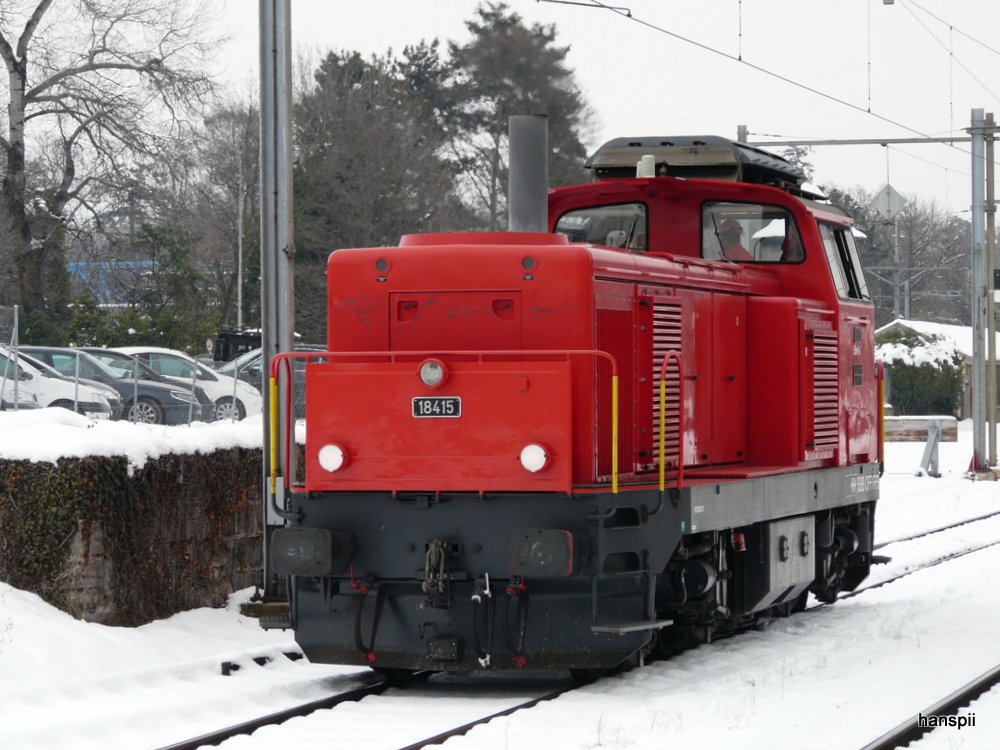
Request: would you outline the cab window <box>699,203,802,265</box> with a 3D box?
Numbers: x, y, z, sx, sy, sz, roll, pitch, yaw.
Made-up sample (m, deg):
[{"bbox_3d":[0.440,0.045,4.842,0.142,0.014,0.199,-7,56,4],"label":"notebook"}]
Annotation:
[{"bbox_3d":[2.335,-1.306,34.230,0.950,0.550,0.070,0,0,15],"label":"cab window"}]

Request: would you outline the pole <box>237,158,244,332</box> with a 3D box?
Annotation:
[{"bbox_3d":[-7.799,-2.798,112.000,0.130,7.540,0.130,0,0,15],"label":"pole"}]

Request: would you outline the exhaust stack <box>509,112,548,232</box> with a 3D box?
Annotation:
[{"bbox_3d":[0.225,-1.511,29.161,0.320,1.040,0.320,0,0,15],"label":"exhaust stack"}]

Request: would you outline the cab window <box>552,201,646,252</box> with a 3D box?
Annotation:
[{"bbox_3d":[0.905,-1.298,34.609,0.950,0.550,0.070,0,0,15],"label":"cab window"}]

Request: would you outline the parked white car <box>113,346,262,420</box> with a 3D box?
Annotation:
[{"bbox_3d":[-5.810,0.252,66.850,4.250,1.500,1.780,0,0,15],"label":"parked white car"}]

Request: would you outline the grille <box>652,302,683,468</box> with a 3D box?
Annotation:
[{"bbox_3d":[1.328,0.088,29.389,0.070,1.310,1.030,0,0,15],"label":"grille"}]

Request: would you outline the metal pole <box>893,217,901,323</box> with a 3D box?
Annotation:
[{"bbox_3d":[18.087,-2.522,170.000,0.220,9.330,0.220,0,0,15],"label":"metal pole"}]

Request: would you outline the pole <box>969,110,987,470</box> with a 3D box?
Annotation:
[{"bbox_3d":[11.330,-1.995,88.000,0.290,8.600,0.290,-1,0,15],"label":"pole"}]

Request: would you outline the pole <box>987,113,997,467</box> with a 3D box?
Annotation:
[{"bbox_3d":[11.743,-2.054,89.000,0.180,8.500,0.180,-1,0,15],"label":"pole"}]

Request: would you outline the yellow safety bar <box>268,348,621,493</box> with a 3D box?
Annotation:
[{"bbox_3d":[-0.431,0.339,26.649,2.600,1.040,0.160,0,0,15],"label":"yellow safety bar"}]

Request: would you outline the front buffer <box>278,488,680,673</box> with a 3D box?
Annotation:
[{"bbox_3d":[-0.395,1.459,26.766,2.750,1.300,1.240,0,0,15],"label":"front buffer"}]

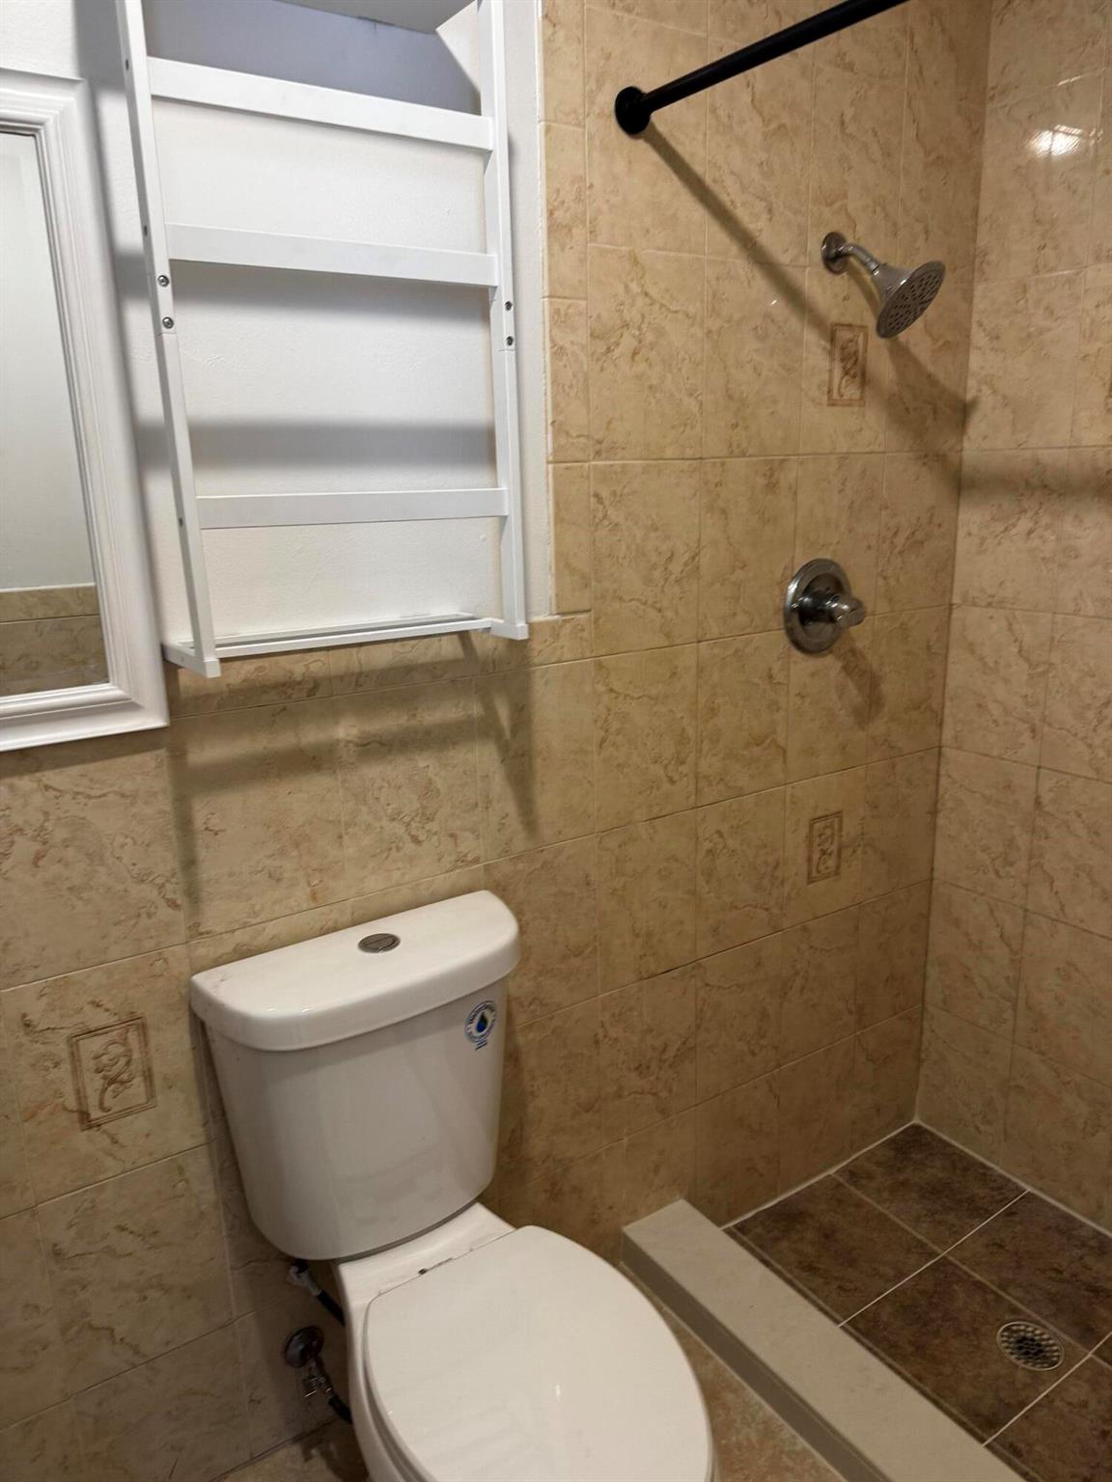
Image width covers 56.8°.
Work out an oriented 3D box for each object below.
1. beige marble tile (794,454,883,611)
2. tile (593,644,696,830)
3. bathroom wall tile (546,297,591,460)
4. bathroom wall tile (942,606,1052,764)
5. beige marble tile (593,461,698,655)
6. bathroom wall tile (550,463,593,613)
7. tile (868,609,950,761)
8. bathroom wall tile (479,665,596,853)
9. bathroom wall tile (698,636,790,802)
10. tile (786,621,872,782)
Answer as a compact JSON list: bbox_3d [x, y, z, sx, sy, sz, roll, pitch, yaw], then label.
[{"bbox_3d":[0.532,-0.382,1.951,0.227,0.307,0.012,-11,17,-32],"label":"beige marble tile"},{"bbox_3d":[0.155,-0.007,1.751,0.223,0.302,0.010,-11,17,-32],"label":"tile"},{"bbox_3d":[0.017,-0.543,1.557,0.077,0.230,0.012,-11,17,-32],"label":"bathroom wall tile"},{"bbox_3d":[0.893,-0.116,2.088,0.010,0.304,0.224,-11,17,-32],"label":"bathroom wall tile"},{"bbox_3d":[0.147,-0.301,1.674,0.223,0.302,0.010,-11,17,-32],"label":"beige marble tile"},{"bbox_3d":[0.022,-0.316,1.602,0.074,0.228,0.010,-11,18,-32],"label":"bathroom wall tile"},{"bbox_3d":[0.722,-0.118,2.107,0.232,0.302,0.010,-11,17,-32],"label":"tile"},{"bbox_3d":[-0.031,0.031,1.651,0.224,0.304,0.010,-11,18,-32],"label":"bathroom wall tile"},{"bbox_3d":[0.350,-0.044,1.907,0.227,0.307,0.012,-11,17,-32],"label":"bathroom wall tile"},{"bbox_3d":[0.530,-0.080,1.987,0.223,0.302,0.010,-11,17,-32],"label":"tile"}]

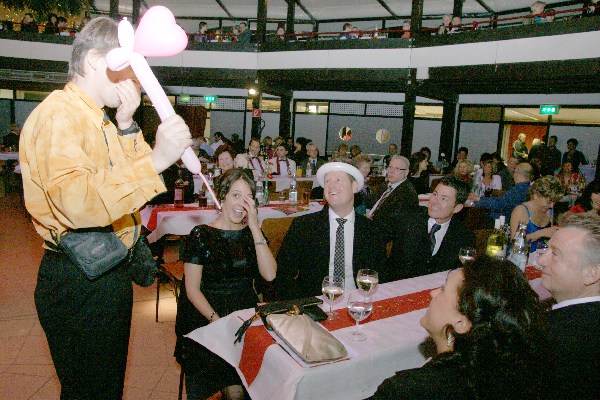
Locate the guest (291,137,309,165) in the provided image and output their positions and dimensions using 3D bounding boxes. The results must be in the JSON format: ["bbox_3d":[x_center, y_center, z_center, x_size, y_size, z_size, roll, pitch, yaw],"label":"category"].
[{"bbox_3d":[-0.126,-0.521,7.724,0.720,1.370,0.460,-3,10,-36],"label":"guest"}]

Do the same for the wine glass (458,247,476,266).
[{"bbox_3d":[0.842,0.327,2.031,0.080,0.150,0.080,-2,9,-32],"label":"wine glass"}]

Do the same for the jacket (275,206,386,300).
[{"bbox_3d":[0.151,0.363,2.159,0.600,0.660,0.380,2,8,-9],"label":"jacket"}]

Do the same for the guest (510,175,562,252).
[{"bbox_3d":[1.963,0.436,3.248,0.520,1.238,0.750,-1,9,-26],"label":"guest"}]

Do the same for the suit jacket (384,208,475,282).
[{"bbox_3d":[0.770,0.397,2.501,0.570,0.660,0.380,7,9,20],"label":"suit jacket"}]

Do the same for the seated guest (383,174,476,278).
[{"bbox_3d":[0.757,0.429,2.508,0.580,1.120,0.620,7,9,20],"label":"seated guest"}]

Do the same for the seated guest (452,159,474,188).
[{"bbox_3d":[2.325,0.082,5.741,0.460,1.284,0.720,4,8,3],"label":"seated guest"}]

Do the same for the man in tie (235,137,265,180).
[{"bbox_3d":[-0.689,-0.207,5.862,0.520,1.370,0.750,-1,9,-26],"label":"man in tie"}]

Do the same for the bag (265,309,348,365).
[{"bbox_3d":[0.014,0.439,1.312,0.128,0.048,0.299,-1,9,-30],"label":"bag"}]

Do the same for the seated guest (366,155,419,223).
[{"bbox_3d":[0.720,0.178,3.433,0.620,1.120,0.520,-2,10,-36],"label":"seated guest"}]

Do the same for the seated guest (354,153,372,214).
[{"bbox_3d":[0.642,0.187,4.175,0.460,1.320,0.720,2,8,-11],"label":"seated guest"}]

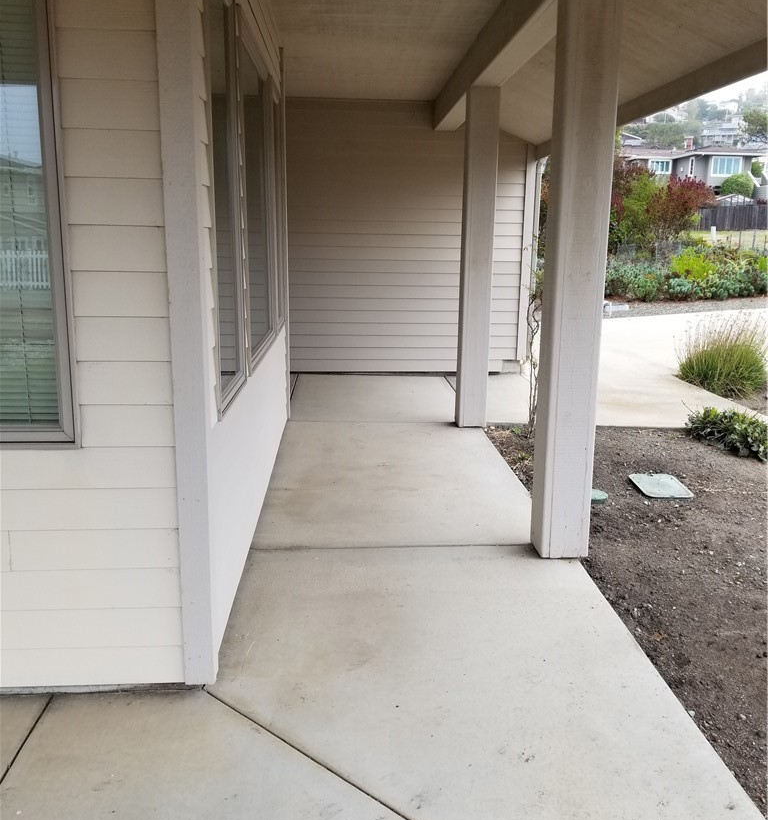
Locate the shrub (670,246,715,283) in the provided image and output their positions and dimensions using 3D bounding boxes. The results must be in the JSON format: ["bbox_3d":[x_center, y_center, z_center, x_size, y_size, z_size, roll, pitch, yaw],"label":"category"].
[{"bbox_3d":[7.621,-3.595,19.000,0.950,0.850,0.850,0,12,-3],"label":"shrub"}]

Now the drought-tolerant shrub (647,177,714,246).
[{"bbox_3d":[9.638,-6.452,25.000,2.000,2.350,1.800,0,12,-3],"label":"drought-tolerant shrub"}]

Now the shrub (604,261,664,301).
[{"bbox_3d":[5.635,-2.890,17.300,1.250,0.850,1.000,0,12,-3],"label":"shrub"}]

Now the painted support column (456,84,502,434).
[{"bbox_3d":[0.686,-1.074,5.682,0.197,2.429,0.197,0,12,-3],"label":"painted support column"}]

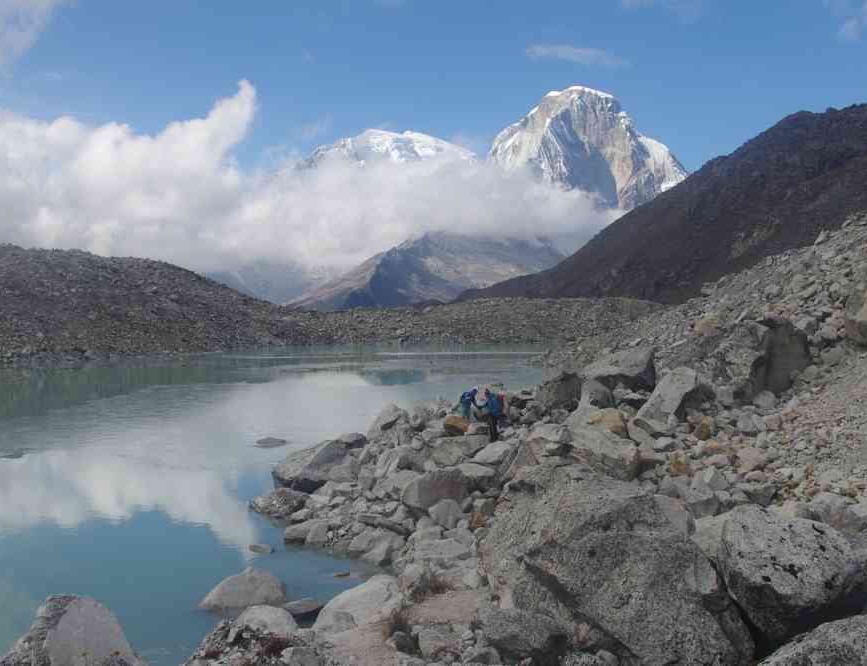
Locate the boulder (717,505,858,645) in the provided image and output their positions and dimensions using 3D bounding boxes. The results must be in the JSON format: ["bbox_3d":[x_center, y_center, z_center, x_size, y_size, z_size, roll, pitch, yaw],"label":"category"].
[{"bbox_3d":[3.621,2.471,8.800,1.350,1.300,1.300,0,0,22],"label":"boulder"}]

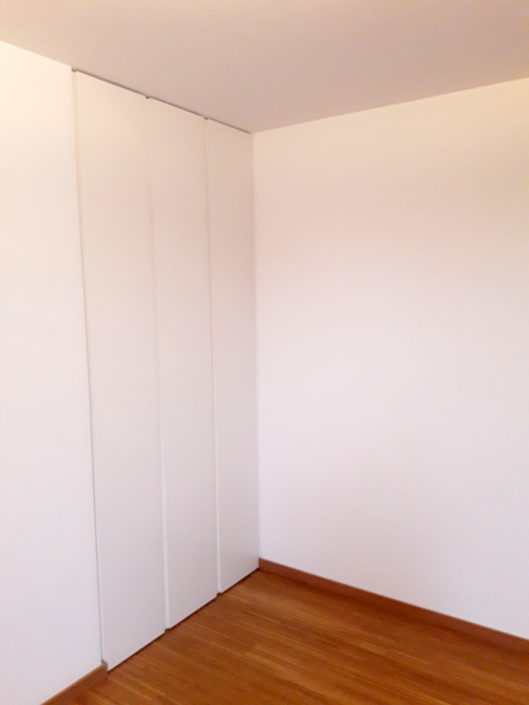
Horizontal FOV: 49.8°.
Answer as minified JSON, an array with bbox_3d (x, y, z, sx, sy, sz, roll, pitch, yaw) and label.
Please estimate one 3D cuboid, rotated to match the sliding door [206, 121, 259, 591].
[{"bbox_3d":[-0.171,0.058,3.040,0.040,2.420,0.365,4,8,34],"label":"sliding door"}]

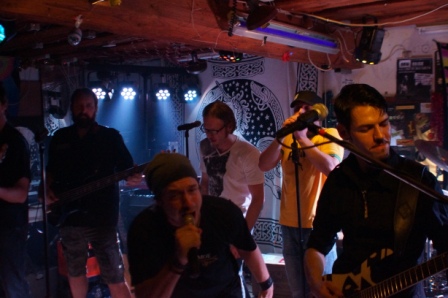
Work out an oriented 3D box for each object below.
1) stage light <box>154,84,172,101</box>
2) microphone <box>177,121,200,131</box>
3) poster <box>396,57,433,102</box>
[{"bbox_3d":[-0.597,-0.557,5.150,0.165,0.155,0.130,0,30,0],"label":"stage light"},{"bbox_3d":[-0.217,-0.143,3.200,0.165,0.045,0.045,-14,9,-24],"label":"microphone"},{"bbox_3d":[1.678,-0.612,4.600,0.310,0.405,0.010,0,3,15],"label":"poster"}]

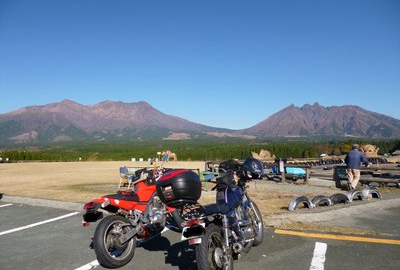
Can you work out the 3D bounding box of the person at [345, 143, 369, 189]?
[{"bbox_3d":[5.435,1.108,9.600,0.720,1.600,0.460,-1,-2,30],"label":"person"}]

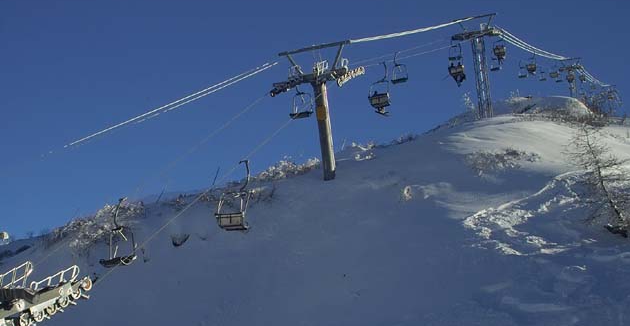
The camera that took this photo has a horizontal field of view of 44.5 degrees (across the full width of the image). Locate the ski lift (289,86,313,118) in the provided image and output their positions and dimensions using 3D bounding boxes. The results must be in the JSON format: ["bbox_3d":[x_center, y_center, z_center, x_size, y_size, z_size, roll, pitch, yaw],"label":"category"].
[{"bbox_3d":[-0.771,-3.552,42.400,1.200,2.400,0.800,-4,-10,26],"label":"ski lift"}]

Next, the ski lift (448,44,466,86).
[{"bbox_3d":[10.550,-7.378,56.800,1.200,2.800,1.000,-4,-10,26],"label":"ski lift"}]

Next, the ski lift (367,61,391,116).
[{"bbox_3d":[3.580,-4.158,42.400,1.200,2.750,0.950,-4,-10,26],"label":"ski lift"}]

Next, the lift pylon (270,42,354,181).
[{"bbox_3d":[0.310,-2.563,39.926,4.700,7.000,3.800,-4,2,26],"label":"lift pylon"}]

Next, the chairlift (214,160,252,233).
[{"bbox_3d":[-3.054,1.203,28.500,1.200,2.550,0.800,-4,-10,26],"label":"chairlift"}]

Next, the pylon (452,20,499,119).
[{"bbox_3d":[15.237,-8.786,71.091,4.700,9.500,4.000,-4,2,26],"label":"pylon"}]

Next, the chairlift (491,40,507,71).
[{"bbox_3d":[16.968,-10.098,71.000,1.250,2.700,1.000,-4,-10,26],"label":"chairlift"}]

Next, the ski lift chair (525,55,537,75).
[{"bbox_3d":[23.790,-10.879,84.600,1.200,2.400,0.950,-4,-10,26],"label":"ski lift chair"}]

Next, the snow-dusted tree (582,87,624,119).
[{"bbox_3d":[33.608,-7.014,90.000,3.900,3.600,3.700,0,-9,0],"label":"snow-dusted tree"}]

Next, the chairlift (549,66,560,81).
[{"bbox_3d":[30.705,-11.962,98.500,1.200,2.350,0.850,-4,-10,26],"label":"chairlift"}]

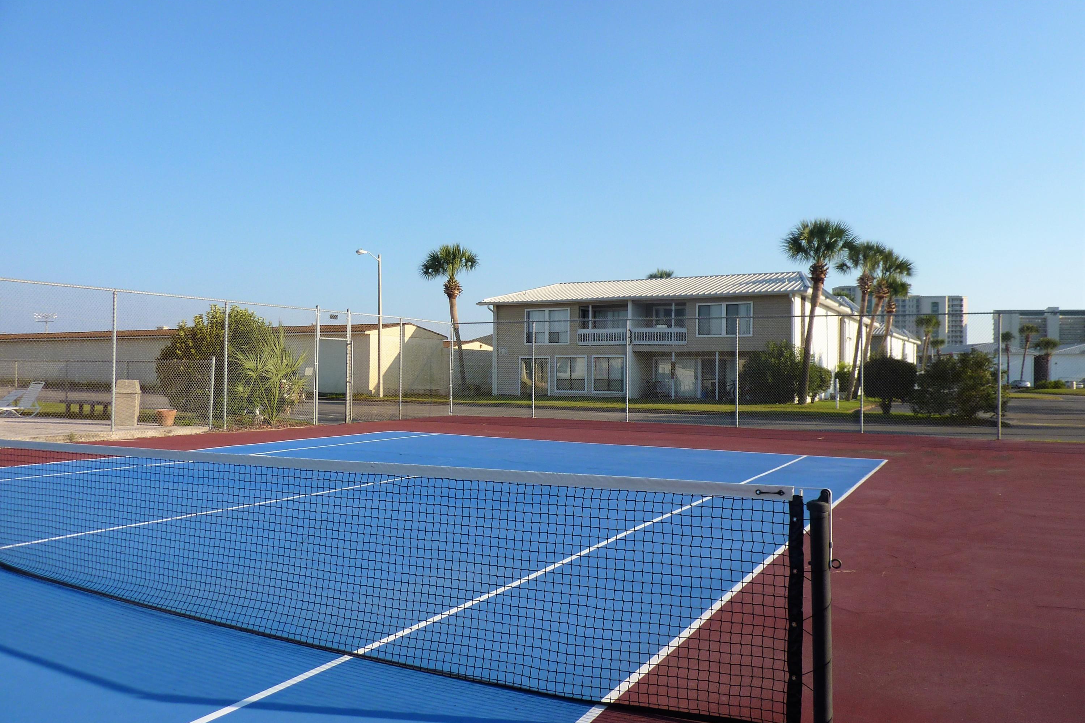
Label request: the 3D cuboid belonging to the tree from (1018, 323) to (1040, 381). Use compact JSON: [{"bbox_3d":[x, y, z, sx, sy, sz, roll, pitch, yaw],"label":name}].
[{"bbox_3d":[73.828,-1.030,119.000,3.347,9.655,3.300,0,-1,0],"label":"tree"}]

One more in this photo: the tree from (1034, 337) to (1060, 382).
[{"bbox_3d":[73.377,-0.062,114.000,3.823,7.153,3.700,0,-1,0],"label":"tree"}]

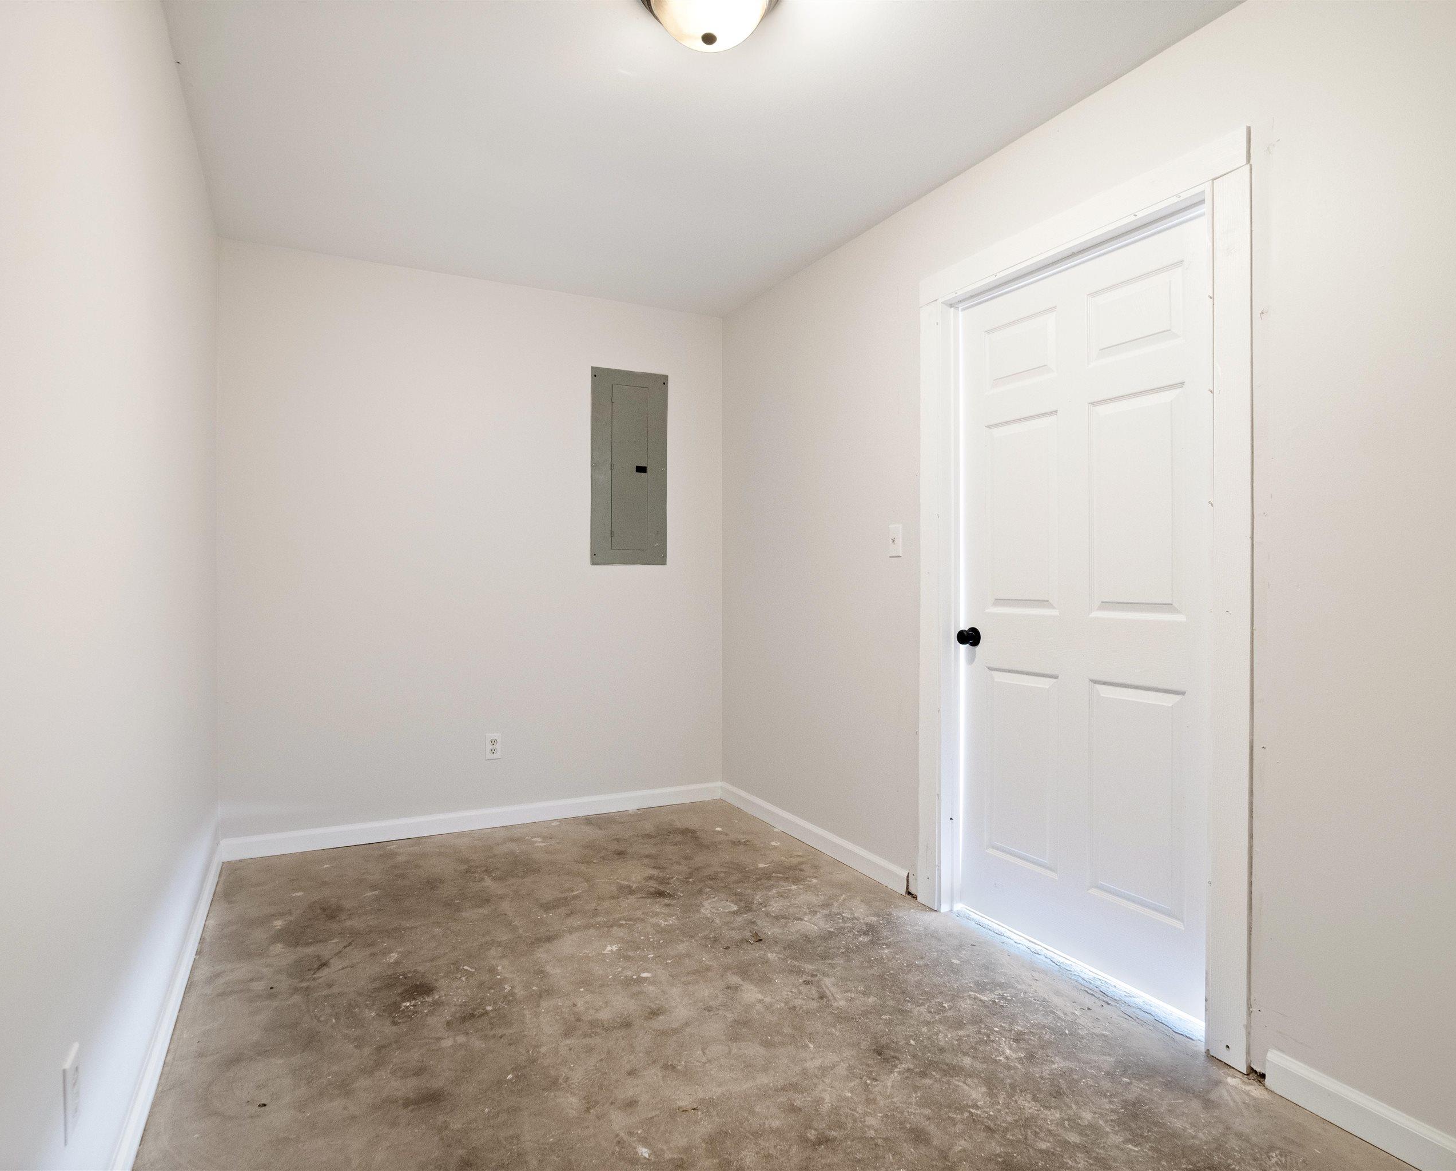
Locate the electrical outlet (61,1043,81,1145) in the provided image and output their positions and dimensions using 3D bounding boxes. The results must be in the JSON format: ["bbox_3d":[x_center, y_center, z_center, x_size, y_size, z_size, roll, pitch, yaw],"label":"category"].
[{"bbox_3d":[-0.965,0.750,1.149,0.009,0.114,0.070,0,1,-29],"label":"electrical outlet"}]

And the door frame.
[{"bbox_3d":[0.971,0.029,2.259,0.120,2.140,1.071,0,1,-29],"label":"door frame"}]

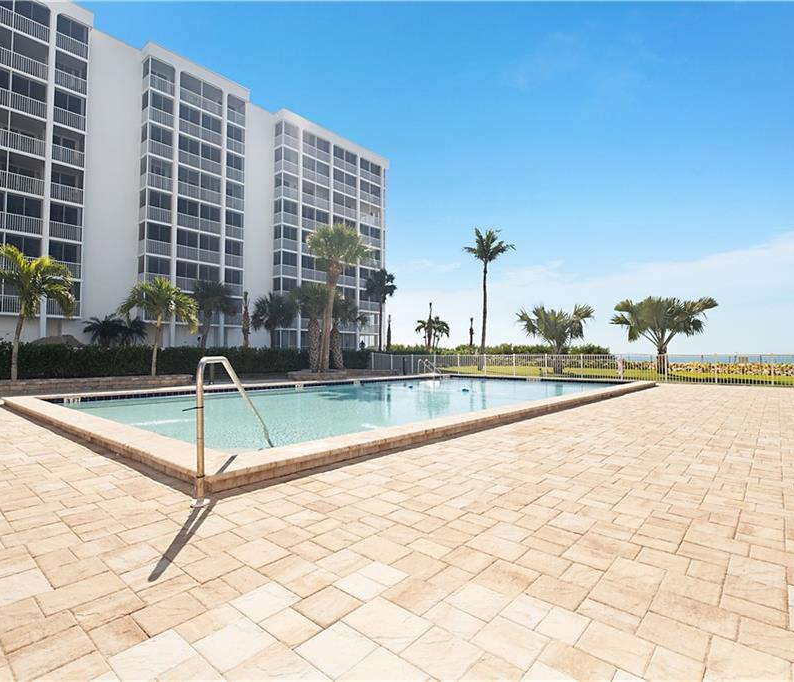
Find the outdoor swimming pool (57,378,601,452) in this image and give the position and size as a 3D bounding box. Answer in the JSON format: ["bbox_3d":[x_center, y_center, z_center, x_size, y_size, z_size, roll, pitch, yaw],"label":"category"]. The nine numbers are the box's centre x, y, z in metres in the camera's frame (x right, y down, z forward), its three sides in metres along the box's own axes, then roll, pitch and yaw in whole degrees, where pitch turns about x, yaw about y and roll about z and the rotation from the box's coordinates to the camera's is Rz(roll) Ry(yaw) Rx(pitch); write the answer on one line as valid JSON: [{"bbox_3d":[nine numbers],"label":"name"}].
[{"bbox_3d":[0.220,1.745,13.097,9.300,0.600,16.100,-2,-3,41],"label":"outdoor swimming pool"}]

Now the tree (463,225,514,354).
[{"bbox_3d":[6.536,-3.108,31.628,3.700,10.560,3.600,0,-2,0],"label":"tree"}]

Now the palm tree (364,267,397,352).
[{"bbox_3d":[-1.470,-2.051,38.095,3.100,8.900,3.000,0,-2,0],"label":"palm tree"}]

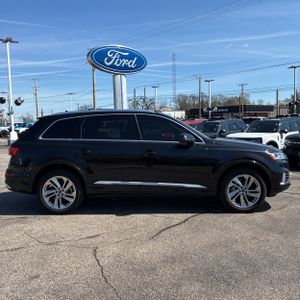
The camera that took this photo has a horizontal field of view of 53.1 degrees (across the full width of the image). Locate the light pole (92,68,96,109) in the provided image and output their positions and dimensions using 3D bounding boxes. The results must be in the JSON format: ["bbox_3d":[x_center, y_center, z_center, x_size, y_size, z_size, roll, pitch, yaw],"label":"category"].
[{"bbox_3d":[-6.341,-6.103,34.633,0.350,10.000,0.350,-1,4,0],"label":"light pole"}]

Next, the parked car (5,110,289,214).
[{"bbox_3d":[-0.052,0.097,5.815,5.060,1.740,1.990,-1,4,1],"label":"parked car"}]

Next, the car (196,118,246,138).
[{"bbox_3d":[3.787,-0.814,17.091,4.600,1.750,1.900,-5,6,-42],"label":"car"}]

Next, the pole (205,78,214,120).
[{"bbox_3d":[9.123,-6.474,45.655,1.600,8.600,0.500,-1,4,0],"label":"pole"}]

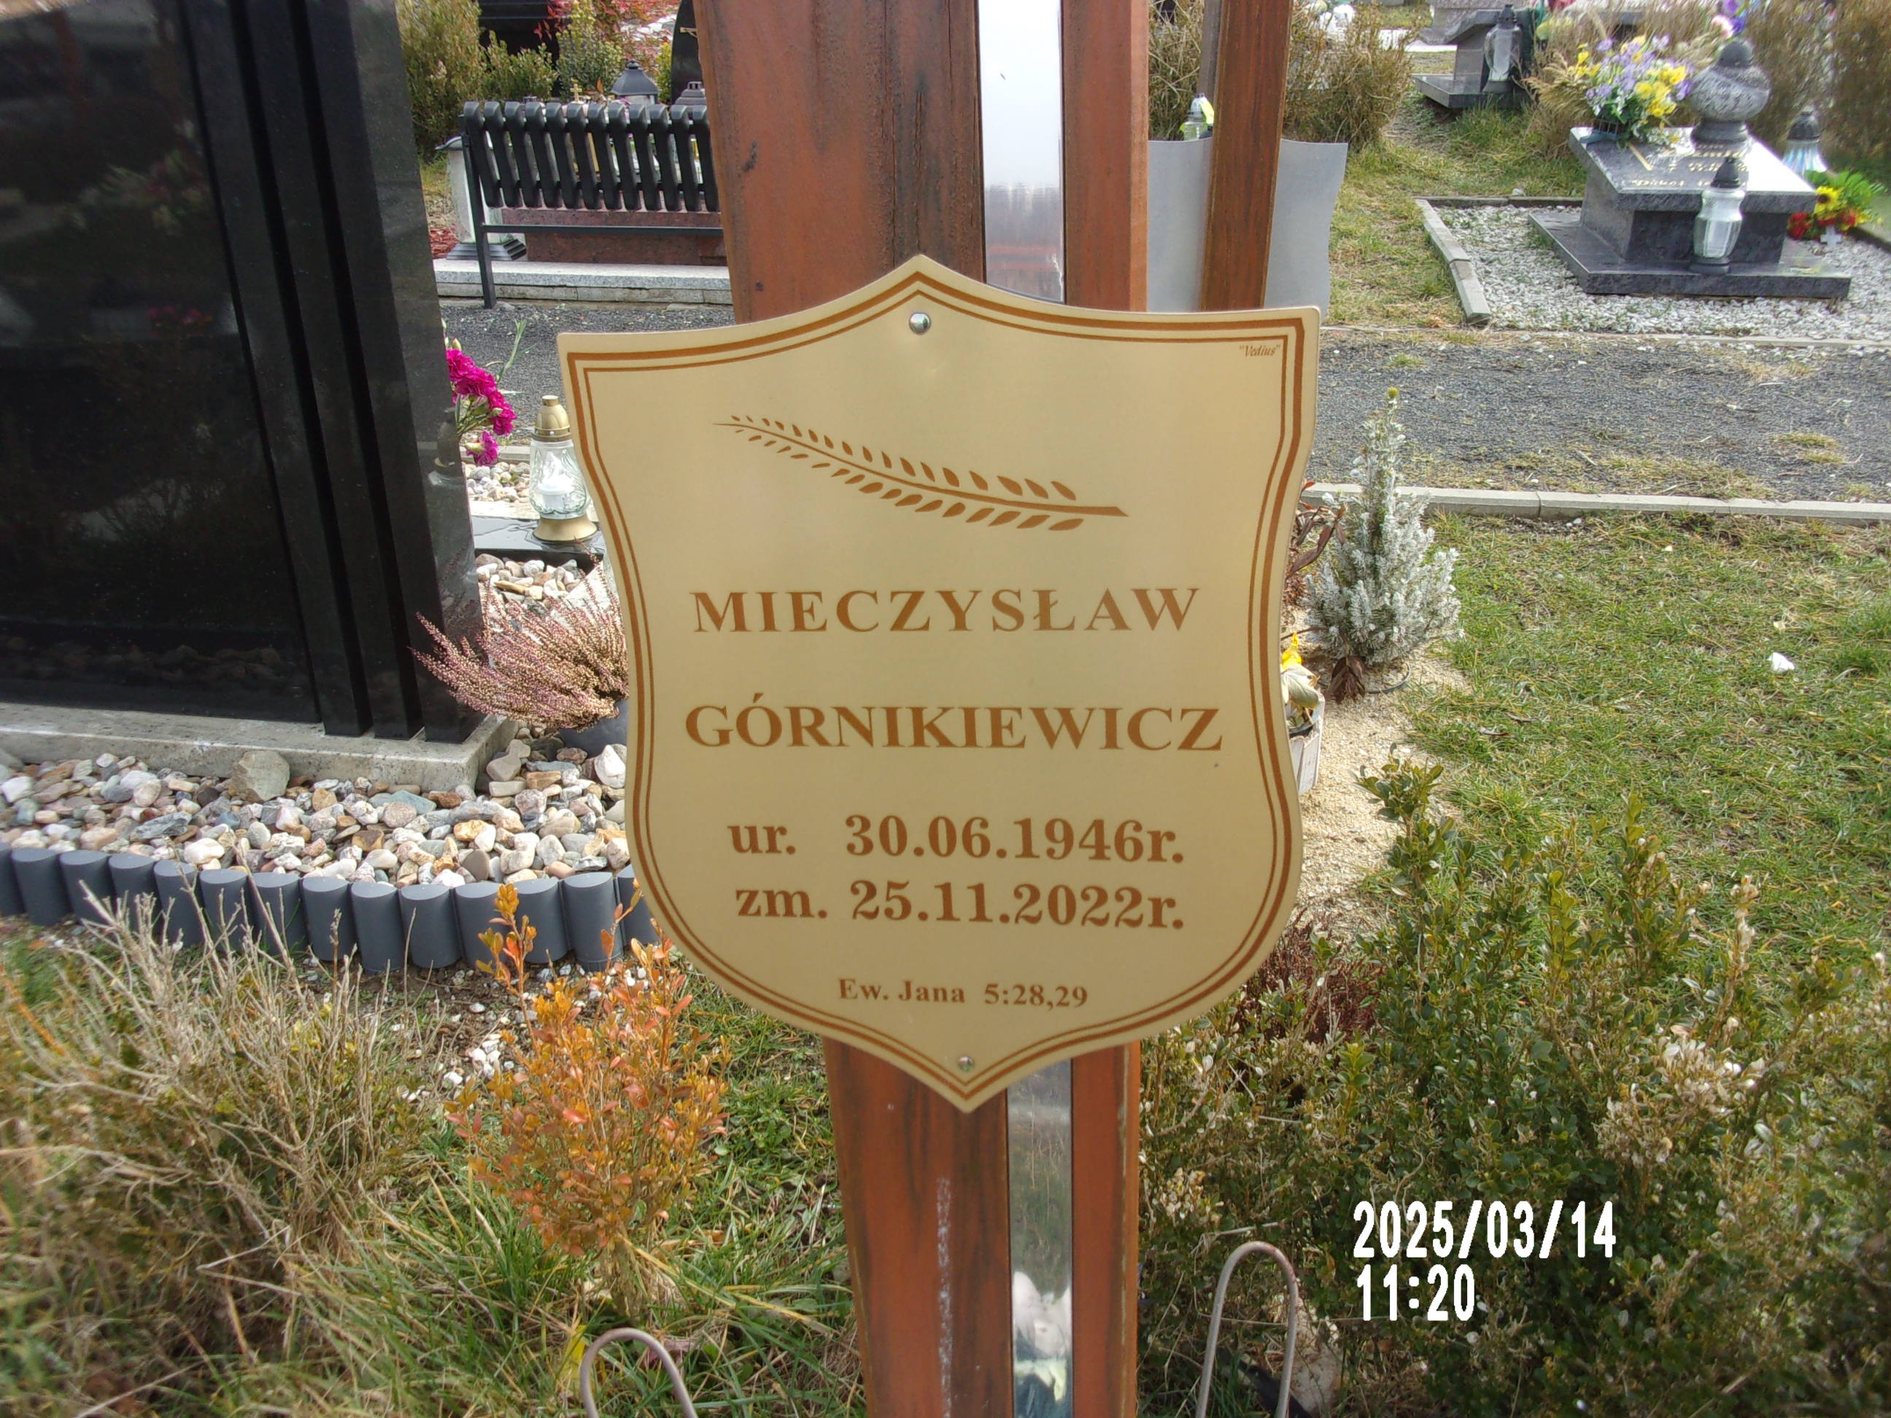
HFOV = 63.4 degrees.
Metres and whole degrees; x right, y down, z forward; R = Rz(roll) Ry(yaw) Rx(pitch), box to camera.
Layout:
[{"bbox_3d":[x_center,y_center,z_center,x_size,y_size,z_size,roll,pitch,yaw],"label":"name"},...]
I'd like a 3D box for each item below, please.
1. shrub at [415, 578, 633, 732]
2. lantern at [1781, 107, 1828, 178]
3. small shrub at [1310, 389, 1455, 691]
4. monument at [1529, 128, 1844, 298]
[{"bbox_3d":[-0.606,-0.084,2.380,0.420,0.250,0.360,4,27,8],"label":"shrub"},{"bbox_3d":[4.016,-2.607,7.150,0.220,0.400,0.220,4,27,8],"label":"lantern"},{"bbox_3d":[0.863,-0.320,2.920,0.290,0.560,0.280,0,28,0],"label":"small shrub"},{"bbox_3d":[3.098,-2.052,6.304,0.980,0.490,1.100,4,27,8],"label":"monument"}]

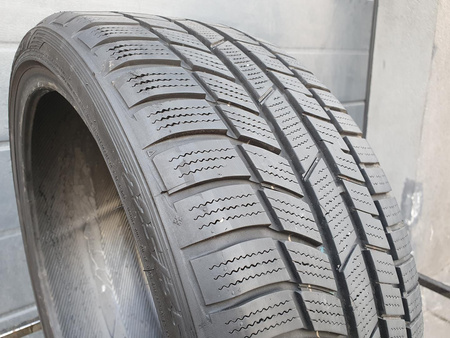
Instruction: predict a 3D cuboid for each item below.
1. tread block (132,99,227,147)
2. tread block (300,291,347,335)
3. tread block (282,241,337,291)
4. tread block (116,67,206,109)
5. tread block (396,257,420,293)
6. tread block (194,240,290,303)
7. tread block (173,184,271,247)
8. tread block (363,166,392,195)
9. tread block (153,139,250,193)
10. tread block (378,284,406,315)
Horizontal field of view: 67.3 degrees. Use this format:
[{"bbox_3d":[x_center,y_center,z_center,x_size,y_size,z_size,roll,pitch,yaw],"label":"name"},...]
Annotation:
[{"bbox_3d":[-0.030,-0.028,0.207,0.054,0.009,0.032,-19,66,-26],"label":"tread block"},{"bbox_3d":[0.057,0.085,0.202,0.045,0.020,0.008,22,-20,-27],"label":"tread block"},{"bbox_3d":[0.050,0.058,0.204,0.045,0.023,0.008,20,-24,-26],"label":"tread block"},{"bbox_3d":[-0.043,-0.052,0.219,0.052,0.009,0.034,-21,61,-27],"label":"tread block"},{"bbox_3d":[0.149,0.085,0.280,0.009,0.023,0.054,-11,-6,39],"label":"tread block"},{"bbox_3d":[0.008,0.056,0.184,0.052,0.030,0.009,-15,-9,-25],"label":"tread block"},{"bbox_3d":[-0.002,0.025,0.190,0.054,0.027,0.009,-10,-16,-24],"label":"tread block"},{"bbox_3d":[0.127,0.010,0.286,0.009,0.023,0.051,-29,-17,38],"label":"tread block"},{"bbox_3d":[-0.013,0.000,0.197,0.051,0.029,0.009,-18,-18,-26],"label":"tread block"},{"bbox_3d":[0.119,0.096,0.248,0.046,0.021,0.008,20,-19,-38],"label":"tread block"}]

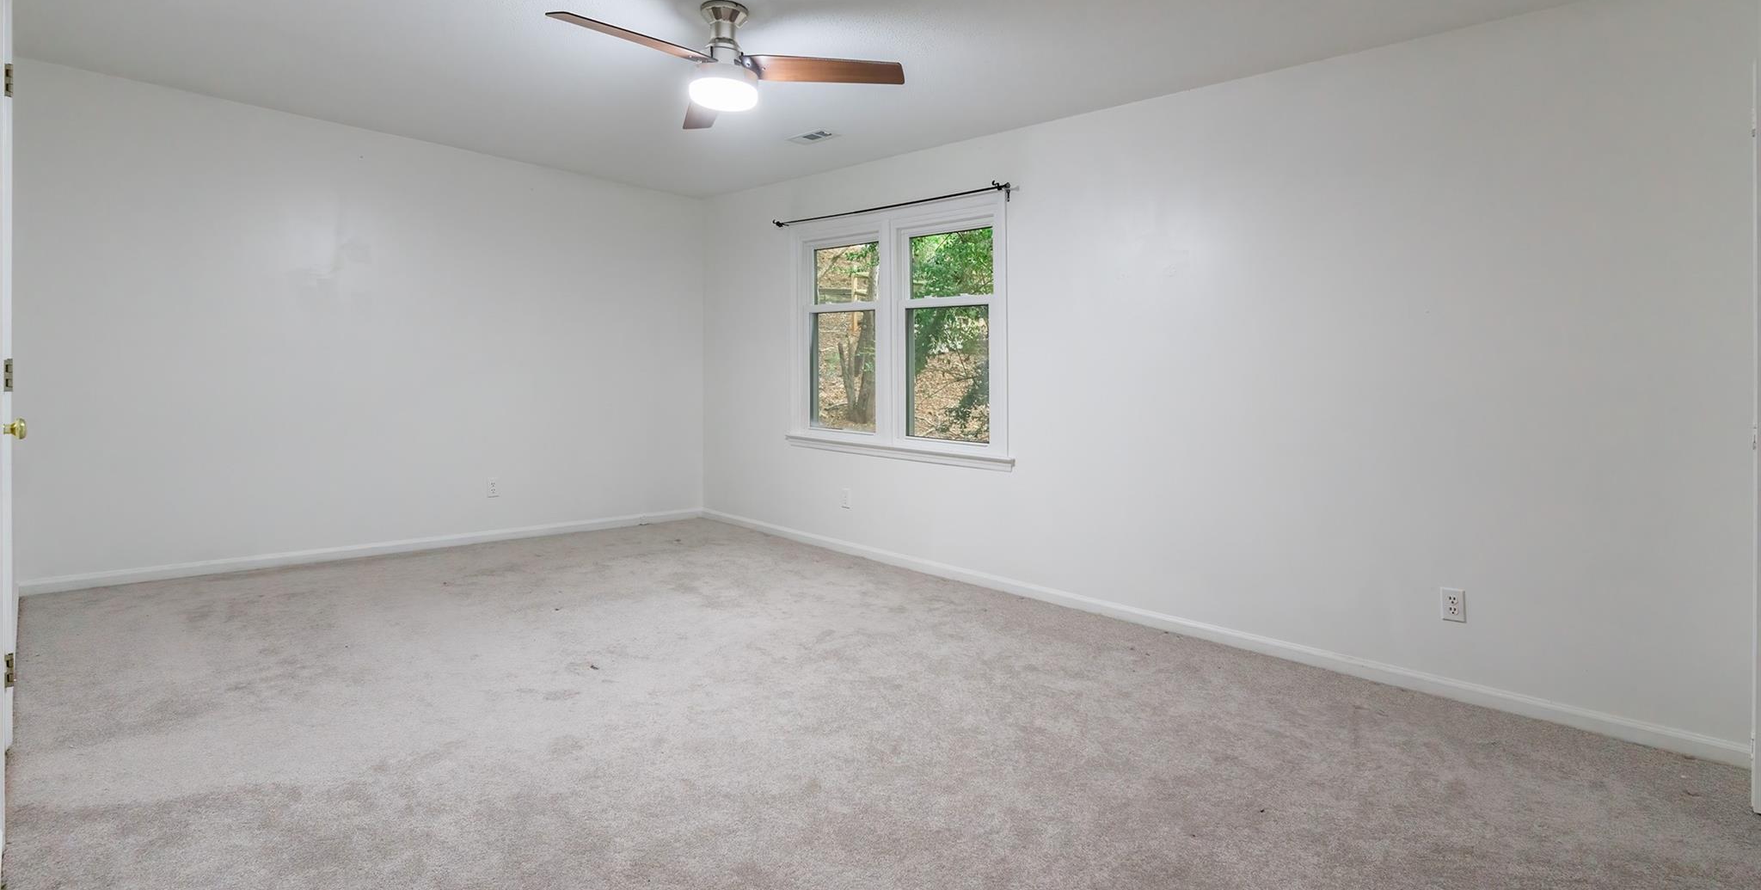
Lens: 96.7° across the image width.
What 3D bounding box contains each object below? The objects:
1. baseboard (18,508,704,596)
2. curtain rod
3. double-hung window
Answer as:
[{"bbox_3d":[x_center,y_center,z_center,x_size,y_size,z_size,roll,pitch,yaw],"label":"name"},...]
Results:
[{"bbox_3d":[-2.634,0.587,4.789,3.549,0.075,0.020,-3,5,-45],"label":"baseboard"},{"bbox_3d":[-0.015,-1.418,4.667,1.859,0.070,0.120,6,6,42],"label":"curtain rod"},{"bbox_3d":[0.037,-0.674,4.715,1.764,1.470,0.120,6,6,42],"label":"double-hung window"}]

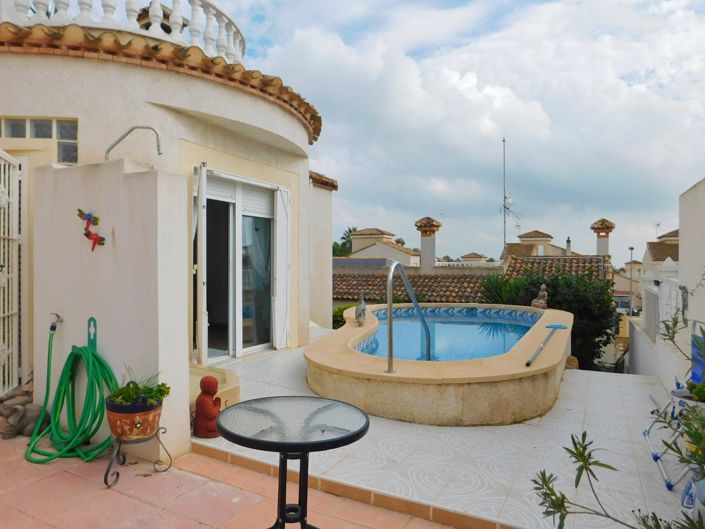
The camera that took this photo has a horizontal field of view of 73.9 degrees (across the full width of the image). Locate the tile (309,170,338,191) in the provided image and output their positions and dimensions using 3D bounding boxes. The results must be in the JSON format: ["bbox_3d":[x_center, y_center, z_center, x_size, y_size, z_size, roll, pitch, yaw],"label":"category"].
[{"bbox_3d":[-0.519,-1.497,8.344,0.320,0.220,1.050,0,0,26],"label":"tile"}]

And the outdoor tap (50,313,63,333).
[{"bbox_3d":[-2.140,0.422,3.385,0.055,0.140,0.100,0,0,26],"label":"outdoor tap"}]

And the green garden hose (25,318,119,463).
[{"bbox_3d":[-2.001,0.820,3.162,0.800,0.885,0.340,0,0,26],"label":"green garden hose"}]

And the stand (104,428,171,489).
[{"bbox_3d":[-1.333,1.136,2.830,0.370,0.275,0.360,0,0,26],"label":"stand"}]

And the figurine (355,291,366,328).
[{"bbox_3d":[0.118,0.648,6.900,0.160,0.530,0.150,0,0,-24],"label":"figurine"}]

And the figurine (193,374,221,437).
[{"bbox_3d":[-1.025,1.001,3.335,0.205,0.410,0.190,0,0,-14],"label":"figurine"}]

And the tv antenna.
[{"bbox_3d":[11.100,-5.139,33.000,1.400,7.700,0.700,0,0,0],"label":"tv antenna"}]

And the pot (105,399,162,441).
[{"bbox_3d":[-1.325,0.918,2.830,0.335,0.215,0.335,0,0,0],"label":"pot"}]

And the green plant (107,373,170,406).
[{"bbox_3d":[-1.290,0.753,2.830,0.370,0.200,0.330,0,0,26],"label":"green plant"}]

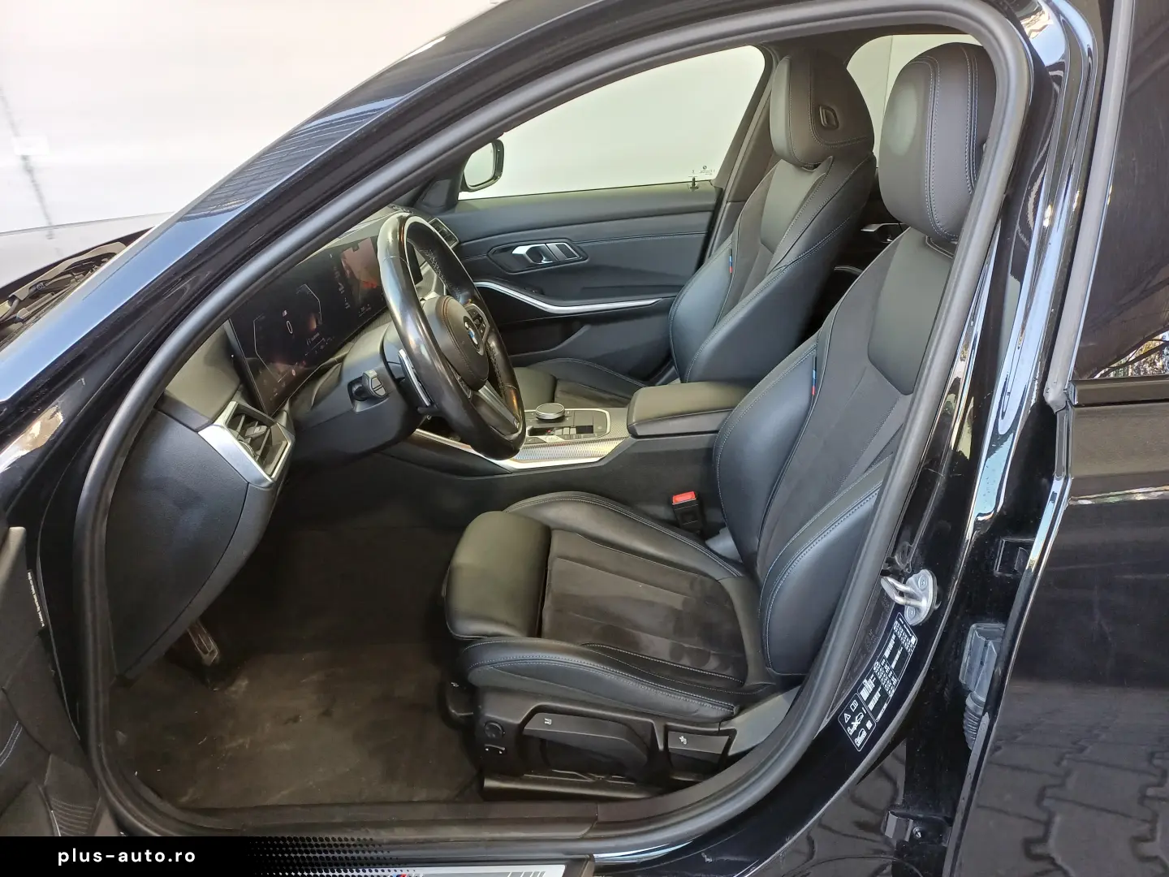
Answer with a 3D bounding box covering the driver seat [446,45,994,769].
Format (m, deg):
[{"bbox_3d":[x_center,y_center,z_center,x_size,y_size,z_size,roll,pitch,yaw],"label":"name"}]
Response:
[{"bbox_3d":[0.170,-0.042,1.191,0.788,0.923,0.546,-1,23,0],"label":"driver seat"}]

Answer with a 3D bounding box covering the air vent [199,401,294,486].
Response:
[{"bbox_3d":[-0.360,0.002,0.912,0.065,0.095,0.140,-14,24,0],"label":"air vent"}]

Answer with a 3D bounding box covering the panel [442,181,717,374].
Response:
[{"bbox_3d":[-0.092,-0.364,2.221,0.870,0.561,0.134,-1,23,0],"label":"panel"}]

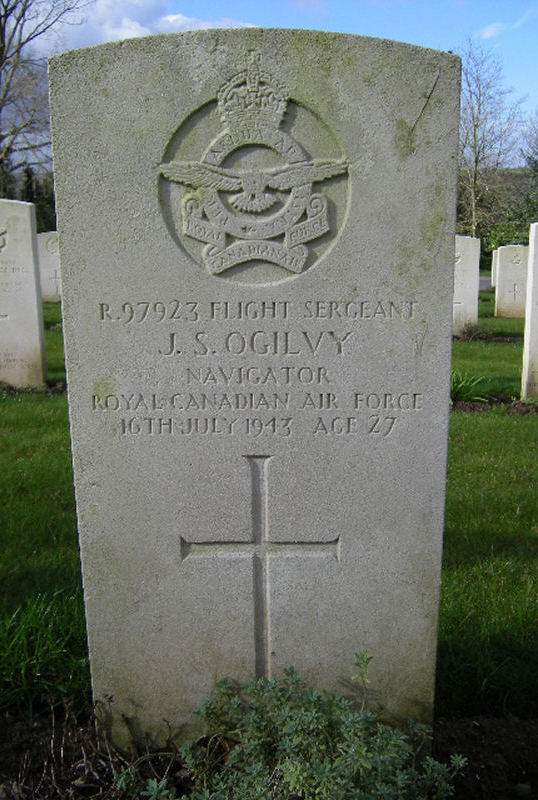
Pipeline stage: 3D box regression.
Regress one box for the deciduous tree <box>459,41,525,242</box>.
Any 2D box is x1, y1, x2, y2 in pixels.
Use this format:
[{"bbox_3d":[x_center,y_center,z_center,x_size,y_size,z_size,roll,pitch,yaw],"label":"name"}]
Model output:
[{"bbox_3d":[6.061,-6.977,23.358,2.800,6.300,2.700,-1,12,0],"label":"deciduous tree"}]

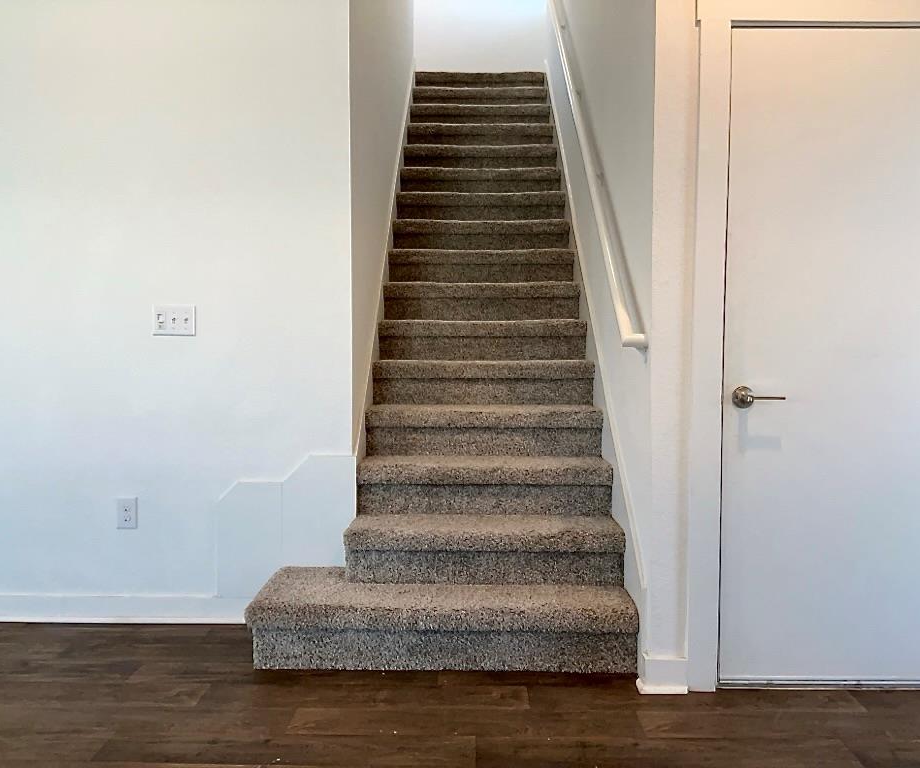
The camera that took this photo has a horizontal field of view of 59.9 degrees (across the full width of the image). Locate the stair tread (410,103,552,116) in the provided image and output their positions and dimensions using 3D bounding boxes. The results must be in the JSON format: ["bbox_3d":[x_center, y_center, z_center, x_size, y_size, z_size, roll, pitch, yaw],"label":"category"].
[{"bbox_3d":[0.145,-1.939,5.811,0.995,0.068,0.275,0,4,1],"label":"stair tread"}]

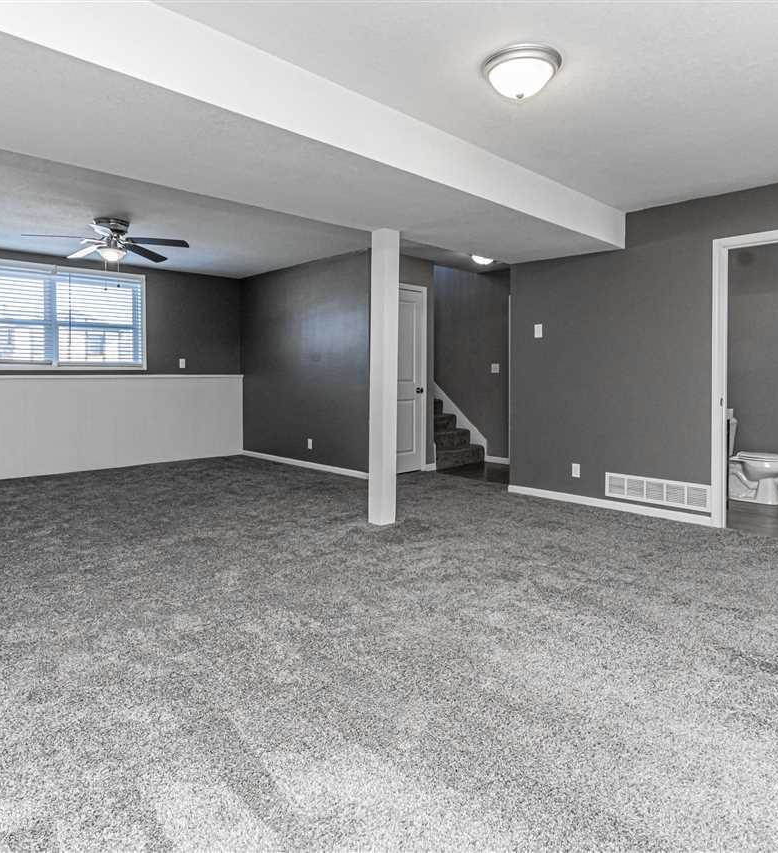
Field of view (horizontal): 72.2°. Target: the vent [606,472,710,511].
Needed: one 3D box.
[{"bbox_3d":[2.160,0.529,4.341,0.796,0.203,0.025,4,6,43],"label":"vent"}]

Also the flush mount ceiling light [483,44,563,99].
[{"bbox_3d":[0.565,-1.466,2.265,0.325,0.135,0.325,0,5,0],"label":"flush mount ceiling light"}]

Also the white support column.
[{"bbox_3d":[-0.043,-0.382,4.202,0.150,2.275,0.150,4,6,45],"label":"white support column"}]

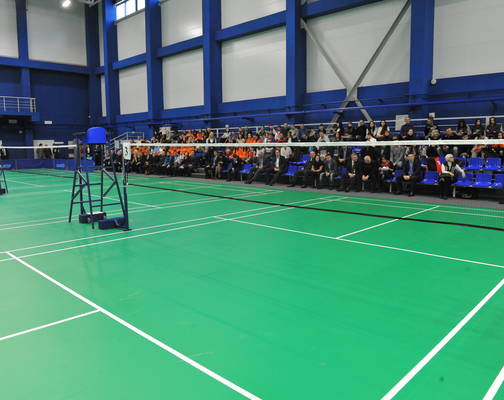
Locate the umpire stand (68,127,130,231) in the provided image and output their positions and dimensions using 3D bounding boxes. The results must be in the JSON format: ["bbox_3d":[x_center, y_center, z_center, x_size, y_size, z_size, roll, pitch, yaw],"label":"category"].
[{"bbox_3d":[-3.158,-0.488,8.061,1.090,1.930,0.780,7,11,44],"label":"umpire stand"}]

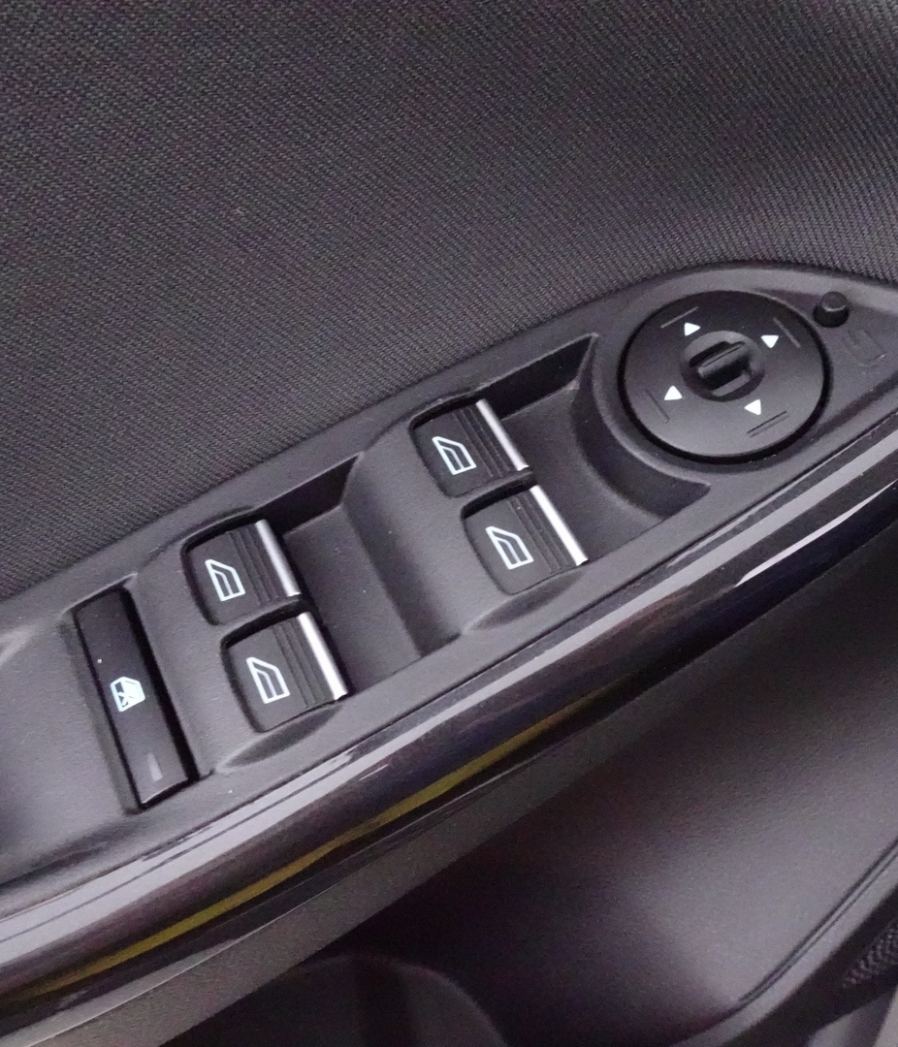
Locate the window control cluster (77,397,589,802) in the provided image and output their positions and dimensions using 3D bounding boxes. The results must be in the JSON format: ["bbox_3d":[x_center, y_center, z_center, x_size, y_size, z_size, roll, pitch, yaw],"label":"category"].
[{"bbox_3d":[-0.027,0.016,0.220,0.107,0.016,0.049,-29,65,-3],"label":"window control cluster"}]

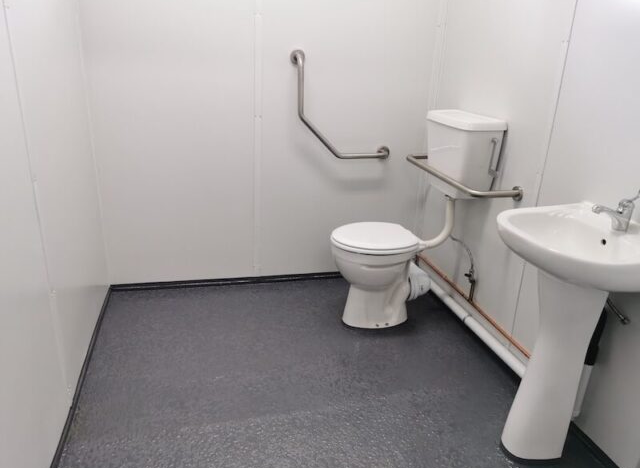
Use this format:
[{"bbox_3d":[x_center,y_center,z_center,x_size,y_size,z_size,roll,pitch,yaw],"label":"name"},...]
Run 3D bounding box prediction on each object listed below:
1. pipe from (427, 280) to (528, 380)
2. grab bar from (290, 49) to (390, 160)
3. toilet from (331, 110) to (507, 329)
[{"bbox_3d":[0.758,0.449,2.473,0.051,0.052,0.896,-3,21,-13],"label":"pipe"},{"bbox_3d":[0.136,-0.665,2.655,0.582,0.563,0.093,-3,21,-13],"label":"grab bar"},{"bbox_3d":[0.404,-0.073,2.481,0.701,1.030,0.486,-3,21,-13],"label":"toilet"}]

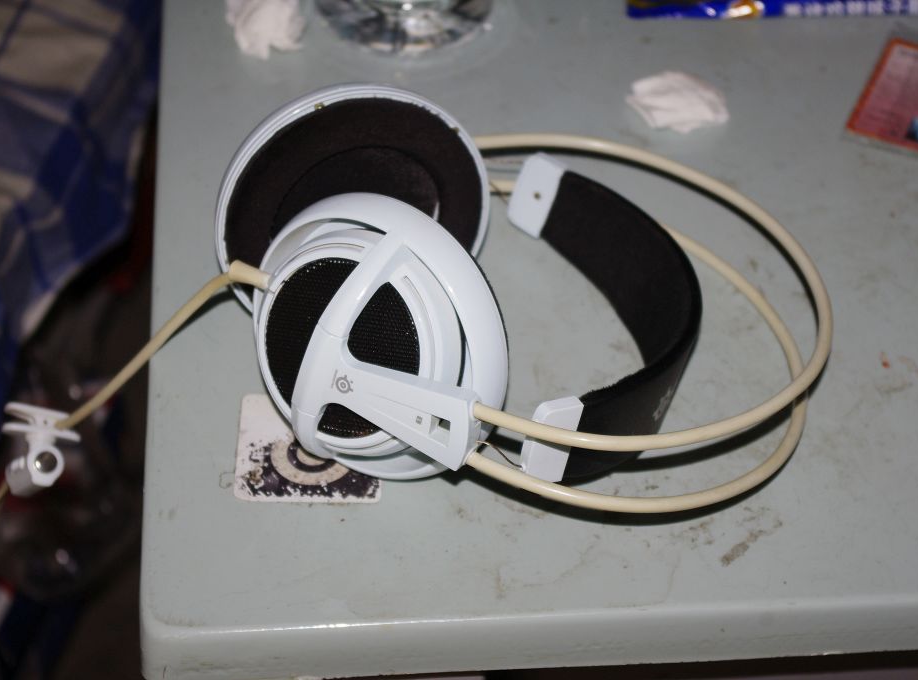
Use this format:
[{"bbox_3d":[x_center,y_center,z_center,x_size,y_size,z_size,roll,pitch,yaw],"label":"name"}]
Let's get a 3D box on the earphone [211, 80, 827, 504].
[{"bbox_3d":[0.021,-0.025,0.791,0.217,0.092,0.185,4,38,-1],"label":"earphone"}]

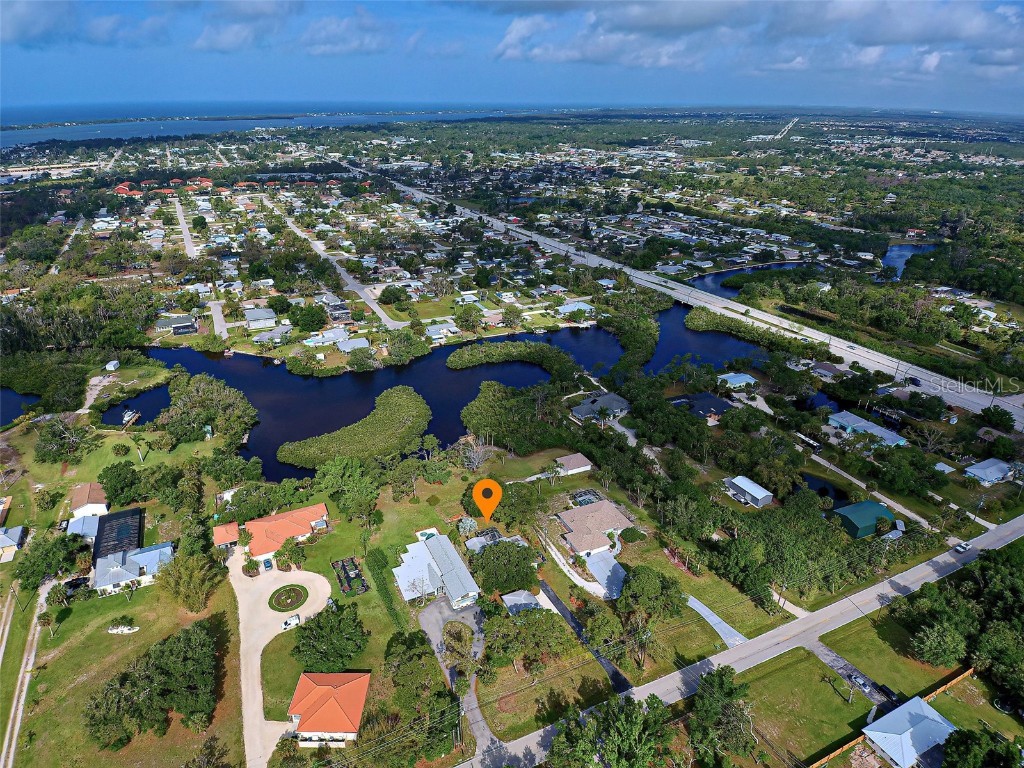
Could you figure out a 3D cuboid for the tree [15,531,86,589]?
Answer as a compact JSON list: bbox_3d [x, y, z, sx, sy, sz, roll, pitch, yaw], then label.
[{"bbox_3d":[-139.260,53.240,152.480,18.490,13.000,16.810,21,35,32],"label":"tree"}]

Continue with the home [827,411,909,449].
[{"bbox_3d":[145.520,18.760,206.170,10.610,4.400,24.840,-15,33,-26],"label":"home"}]

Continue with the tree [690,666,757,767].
[{"bbox_3d":[48.280,75.470,115.610,14.030,13.000,18.950,21,35,32],"label":"tree"}]

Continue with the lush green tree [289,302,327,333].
[{"bbox_3d":[-121.080,-39.270,299.230,21.500,13.000,18.000,-12,31,-20],"label":"lush green tree"}]

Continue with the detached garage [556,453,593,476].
[{"bbox_3d":[25.450,32.260,203.900,11.300,4.300,8.600,-11,31,-20],"label":"detached garage"}]

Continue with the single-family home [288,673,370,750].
[{"bbox_3d":[-40.190,70.470,110.530,15.000,5.100,13.280,0,29,-1],"label":"single-family home"}]

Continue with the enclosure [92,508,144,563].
[{"bbox_3d":[-119.720,46.760,154.100,10.330,3.500,19.500,-17,33,-28],"label":"enclosure"}]

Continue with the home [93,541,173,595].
[{"bbox_3d":[-118.440,56.950,157.690,20.500,5.000,14.600,-13,32,-22],"label":"home"}]

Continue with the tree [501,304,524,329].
[{"bbox_3d":[0.160,-42.790,327.550,15.020,13.770,15.020,0,29,0],"label":"tree"}]

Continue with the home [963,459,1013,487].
[{"bbox_3d":[190.170,34.360,200.950,16.500,5.000,8.800,-13,32,-23],"label":"home"}]

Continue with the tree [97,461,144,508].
[{"bbox_3d":[-142.790,36.930,184.020,13.870,13.850,13.870,0,29,0],"label":"tree"}]

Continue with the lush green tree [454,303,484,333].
[{"bbox_3d":[-25.870,-38.650,299.040,16.000,13.000,15.000,-2,29,-5],"label":"lush green tree"}]

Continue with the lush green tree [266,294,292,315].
[{"bbox_3d":[-161.650,-55.330,349.870,16.730,12.000,16.730,-13,32,-23],"label":"lush green tree"}]

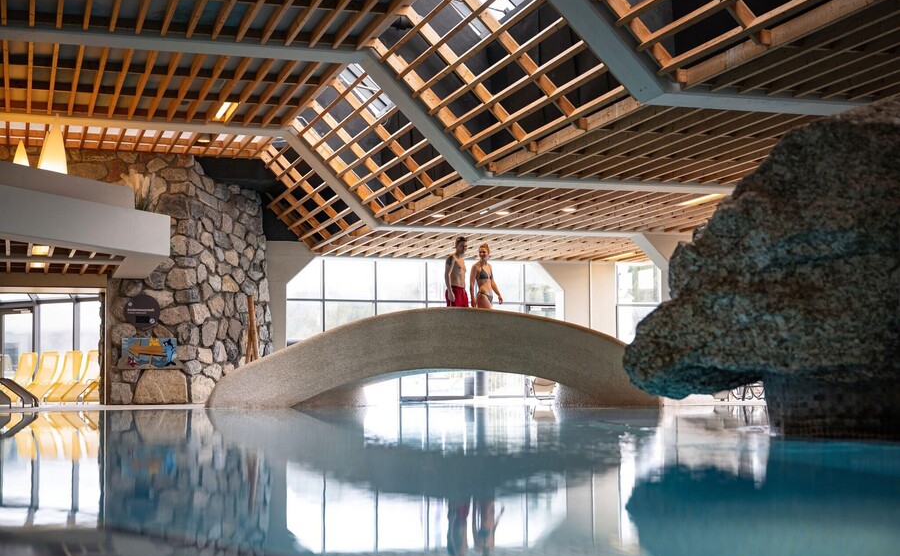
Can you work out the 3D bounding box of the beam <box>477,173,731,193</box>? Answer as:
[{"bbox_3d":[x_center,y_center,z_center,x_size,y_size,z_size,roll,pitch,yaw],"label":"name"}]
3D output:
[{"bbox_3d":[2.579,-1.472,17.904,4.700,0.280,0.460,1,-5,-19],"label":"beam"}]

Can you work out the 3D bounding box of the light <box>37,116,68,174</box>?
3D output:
[{"bbox_3d":[-6.110,-2.029,18.900,0.450,1.000,0.450,1,-5,-19],"label":"light"}]

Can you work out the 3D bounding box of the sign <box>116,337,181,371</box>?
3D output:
[{"bbox_3d":[-5.632,1.425,23.112,1.170,0.600,0.050,1,-5,-19],"label":"sign"}]

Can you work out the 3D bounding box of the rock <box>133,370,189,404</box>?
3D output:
[{"bbox_3d":[-5.497,2.079,23.259,1.020,0.640,0.450,1,-5,-19],"label":"rock"}]

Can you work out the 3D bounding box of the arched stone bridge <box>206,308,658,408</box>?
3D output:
[{"bbox_3d":[-0.308,1.252,19.291,7.300,1.540,1.700,-3,-5,20],"label":"arched stone bridge"}]

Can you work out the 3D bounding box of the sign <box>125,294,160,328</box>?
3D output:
[{"bbox_3d":[-5.805,0.642,23.124,0.660,0.660,0.050,1,-5,-19],"label":"sign"}]

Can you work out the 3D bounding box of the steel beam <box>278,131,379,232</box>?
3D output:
[{"bbox_3d":[-1.999,-1.803,21.586,2.450,0.280,0.420,47,-17,-10],"label":"steel beam"}]

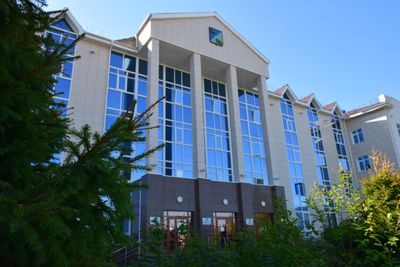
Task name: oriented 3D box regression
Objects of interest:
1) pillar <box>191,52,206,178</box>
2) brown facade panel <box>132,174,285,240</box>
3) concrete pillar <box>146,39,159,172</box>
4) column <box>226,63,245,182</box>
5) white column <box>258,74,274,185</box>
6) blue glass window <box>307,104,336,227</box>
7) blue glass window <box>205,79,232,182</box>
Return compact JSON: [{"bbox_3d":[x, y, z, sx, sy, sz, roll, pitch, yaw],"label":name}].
[{"bbox_3d":[-0.214,-1.532,22.370,0.630,10.030,0.613,11,-23,-32],"label":"pillar"},{"bbox_3d":[1.218,5.911,21.916,12.130,4.351,2.772,11,-23,-32],"label":"brown facade panel"},{"bbox_3d":[-3.224,-2.101,20.464,0.588,10.030,0.613,11,-23,-32],"label":"concrete pillar"},{"bbox_3d":[2.884,-0.945,24.331,0.613,10.030,0.613,11,-23,-32],"label":"column"},{"bbox_3d":[5.824,-0.389,26.192,0.622,10.030,0.613,11,-23,-32],"label":"white column"},{"bbox_3d":[13.433,3.162,33.373,2.016,14.028,0.252,11,-23,-32],"label":"blue glass window"},{"bbox_3d":[1.562,-0.380,26.354,2.738,9.307,0.252,11,-23,-32],"label":"blue glass window"}]

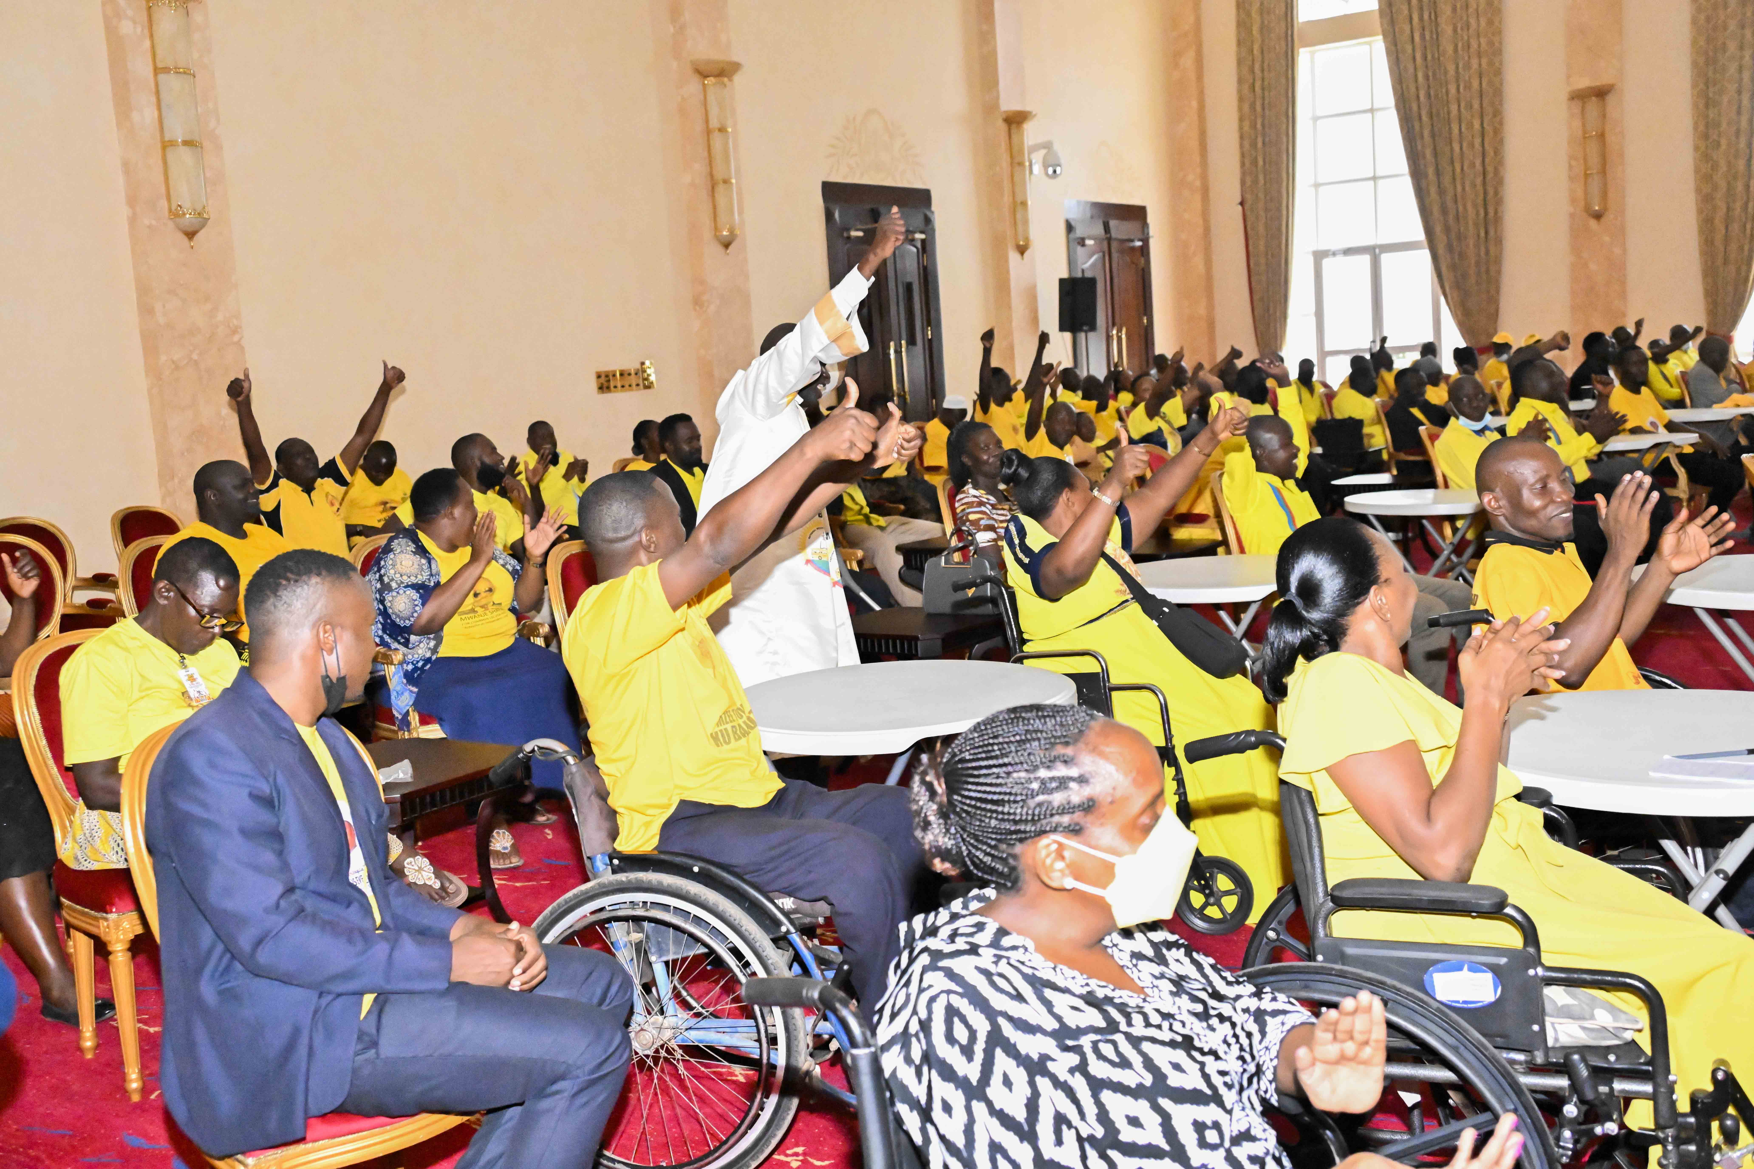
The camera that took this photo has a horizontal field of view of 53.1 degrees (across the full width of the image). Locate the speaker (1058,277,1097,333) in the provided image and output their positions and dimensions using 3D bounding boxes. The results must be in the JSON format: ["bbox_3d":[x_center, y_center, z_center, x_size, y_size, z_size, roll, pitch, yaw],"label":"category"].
[{"bbox_3d":[1.642,-2.275,14.300,0.270,0.440,0.250,-9,9,-38],"label":"speaker"}]

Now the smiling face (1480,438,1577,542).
[{"bbox_3d":[1.438,-0.203,3.870,0.170,0.235,0.200,-11,10,-38],"label":"smiling face"}]

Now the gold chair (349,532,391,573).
[{"bbox_3d":[-1.414,0.392,5.700,0.580,1.050,0.620,-9,9,-32],"label":"gold chair"}]

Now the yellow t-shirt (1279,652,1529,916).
[{"bbox_3d":[0.803,0.304,2.700,0.340,0.410,0.430,-2,7,16],"label":"yellow t-shirt"}]

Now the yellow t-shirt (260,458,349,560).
[{"bbox_3d":[-2.371,-0.215,7.250,0.460,0.580,0.280,-10,10,-39],"label":"yellow t-shirt"}]

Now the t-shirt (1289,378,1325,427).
[{"bbox_3d":[3.686,-1.524,15.000,0.410,0.490,0.250,-8,8,-30],"label":"t-shirt"}]

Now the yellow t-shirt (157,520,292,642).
[{"bbox_3d":[-2.420,0.020,6.500,0.310,0.540,0.490,1,9,37],"label":"yellow t-shirt"}]

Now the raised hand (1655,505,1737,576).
[{"bbox_3d":[1.718,-0.092,3.680,0.175,0.125,0.065,-43,-18,9],"label":"raised hand"}]

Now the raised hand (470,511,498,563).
[{"bbox_3d":[-1.198,-0.146,5.350,0.080,0.170,0.050,15,6,20],"label":"raised hand"}]

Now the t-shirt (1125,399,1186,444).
[{"bbox_3d":[1.829,-1.007,11.500,0.280,0.510,0.440,3,10,45],"label":"t-shirt"}]

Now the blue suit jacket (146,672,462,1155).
[{"bbox_3d":[-0.842,0.443,2.550,0.450,0.650,0.490,-2,7,12],"label":"blue suit jacket"}]

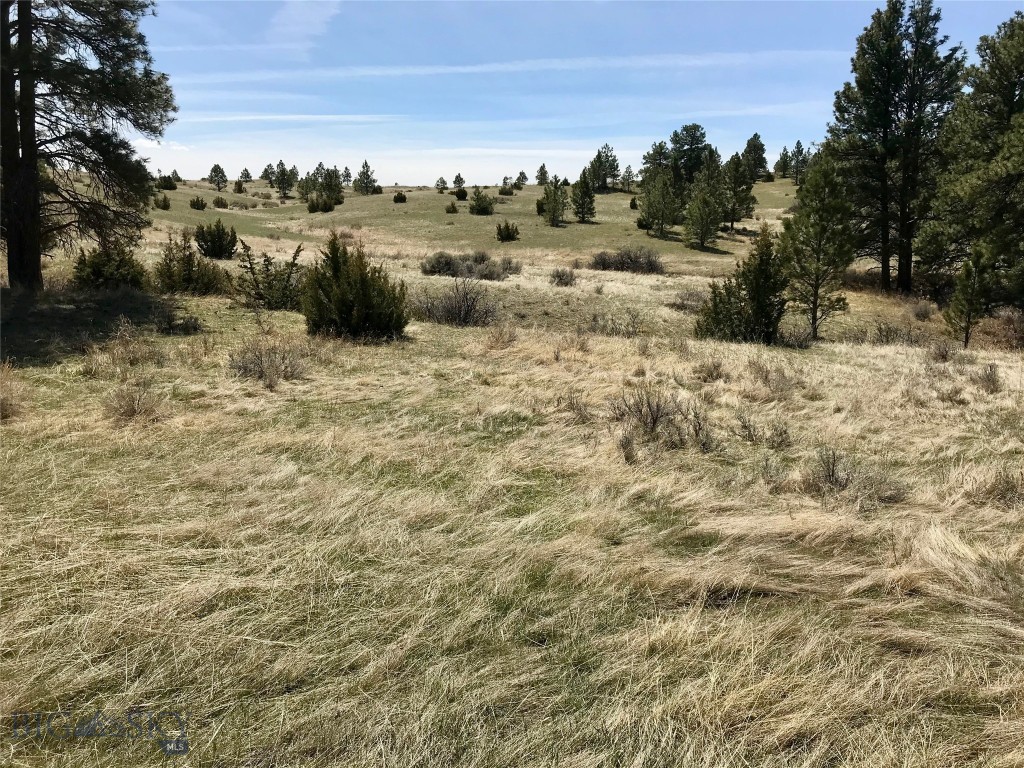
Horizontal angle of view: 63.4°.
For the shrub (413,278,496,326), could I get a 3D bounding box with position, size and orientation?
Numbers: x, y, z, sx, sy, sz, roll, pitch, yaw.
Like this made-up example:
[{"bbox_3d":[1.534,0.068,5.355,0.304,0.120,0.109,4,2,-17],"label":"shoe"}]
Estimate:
[{"bbox_3d":[-1.111,-1.574,16.000,1.590,0.909,1.272,-1,13,-4],"label":"shrub"}]

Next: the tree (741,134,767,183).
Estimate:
[{"bbox_3d":[24.886,-23.228,85.003,2.873,4.956,2.730,0,12,0],"label":"tree"}]

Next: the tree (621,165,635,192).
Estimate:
[{"bbox_3d":[14.641,-26.050,105.000,1.739,3.480,1.739,2,13,8],"label":"tree"}]

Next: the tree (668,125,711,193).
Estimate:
[{"bbox_3d":[18.858,-23.851,88.000,4.373,7.291,4.154,3,13,11],"label":"tree"}]

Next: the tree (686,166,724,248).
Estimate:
[{"bbox_3d":[10.054,-9.149,43.039,1.975,4.167,1.876,0,12,0],"label":"tree"}]

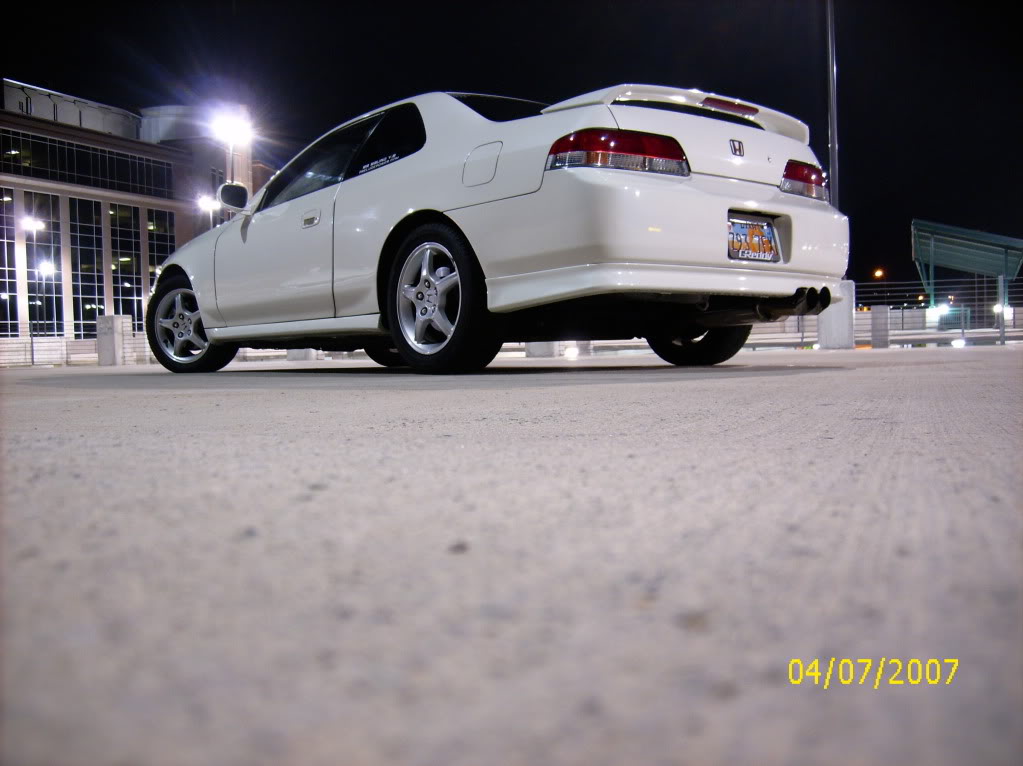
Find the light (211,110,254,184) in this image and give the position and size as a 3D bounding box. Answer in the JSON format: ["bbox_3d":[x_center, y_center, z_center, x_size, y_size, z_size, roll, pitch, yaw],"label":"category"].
[{"bbox_3d":[-9.940,-5.020,34.100,0.500,8.700,1.400,0,2,29],"label":"light"}]

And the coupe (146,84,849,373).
[{"bbox_3d":[-0.493,-0.727,5.218,1.770,1.315,4.520,-3,2,-39],"label":"coupe"}]

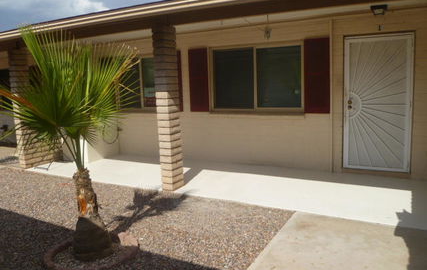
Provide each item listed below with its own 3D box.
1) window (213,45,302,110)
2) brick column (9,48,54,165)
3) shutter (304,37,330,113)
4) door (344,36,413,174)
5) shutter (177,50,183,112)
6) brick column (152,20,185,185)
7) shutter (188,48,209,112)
[{"bbox_3d":[0.710,-1.007,6.121,1.761,1.164,0.100,3,10,29],"label":"window"},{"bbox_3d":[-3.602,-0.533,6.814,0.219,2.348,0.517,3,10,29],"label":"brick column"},{"bbox_3d":[1.662,-0.948,5.579,0.398,1.194,0.050,3,10,29],"label":"shutter"},{"bbox_3d":[2.465,-0.467,5.230,0.935,2.050,0.060,3,10,29],"label":"door"},{"bbox_3d":[-0.819,-1.076,6.951,0.398,1.194,0.050,3,10,29],"label":"shutter"},{"bbox_3d":[-0.644,-0.366,5.037,0.204,2.348,0.298,3,10,29],"label":"brick column"},{"bbox_3d":[-0.299,-1.054,6.662,0.413,1.194,0.050,3,10,29],"label":"shutter"}]

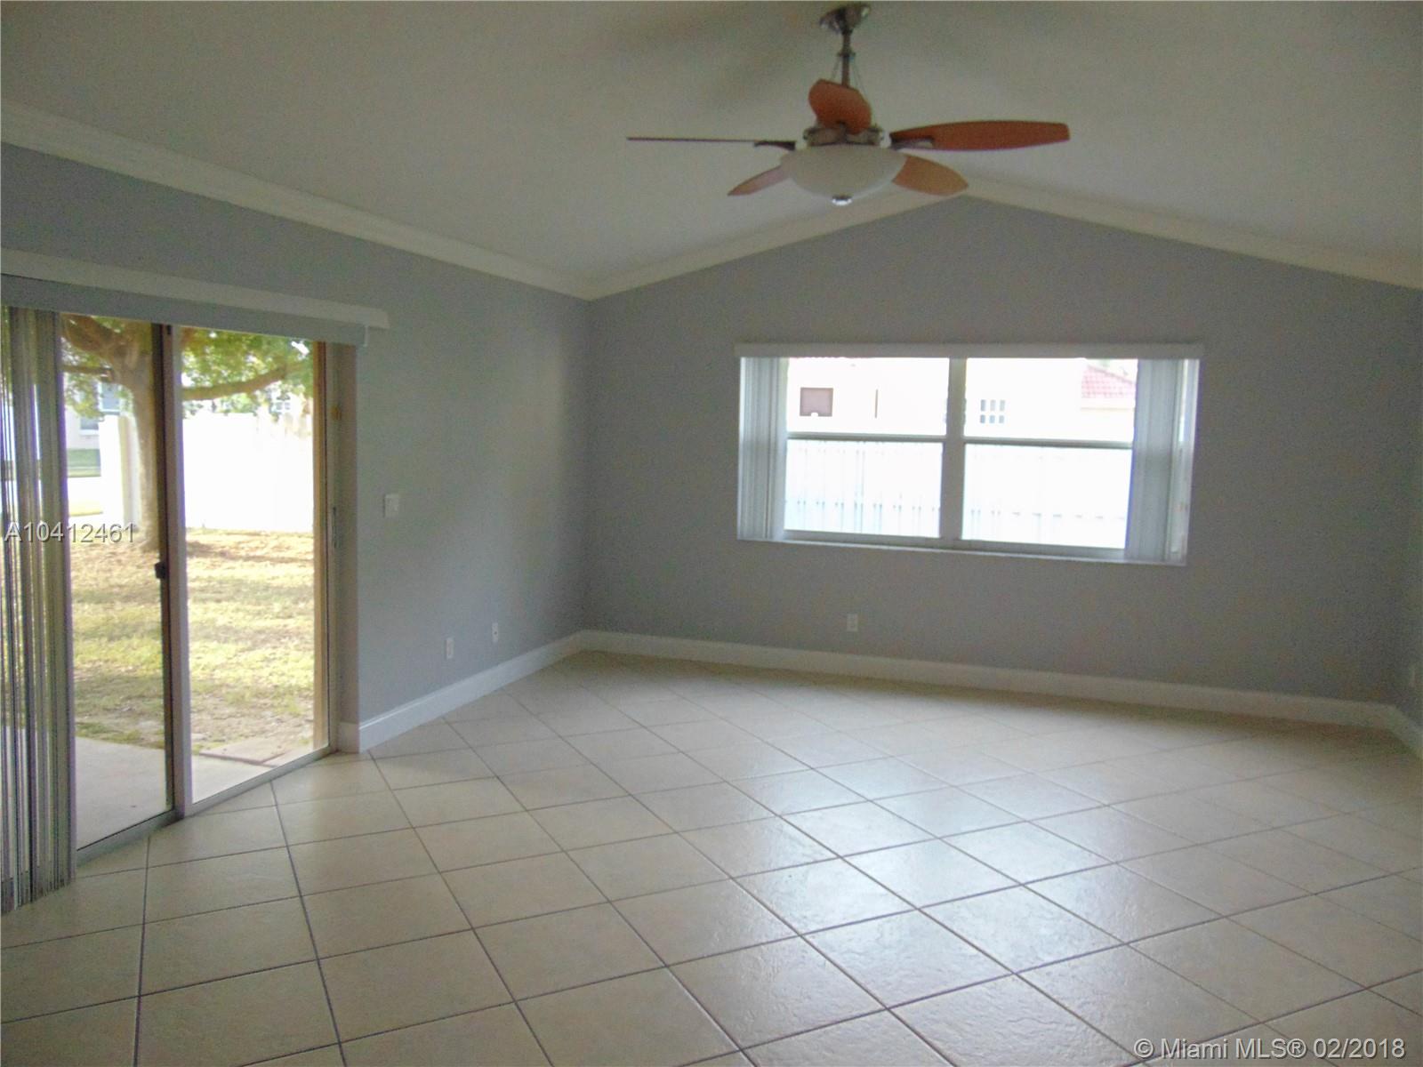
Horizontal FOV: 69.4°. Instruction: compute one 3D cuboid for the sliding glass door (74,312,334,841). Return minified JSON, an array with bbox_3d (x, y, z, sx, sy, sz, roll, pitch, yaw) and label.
[{"bbox_3d":[-2.037,0.119,4.108,0.110,1.980,1.580,3,6,17],"label":"sliding glass door"}]

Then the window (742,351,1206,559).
[{"bbox_3d":[1.511,-0.514,6.465,2.775,1.265,0.120,3,6,19],"label":"window"}]

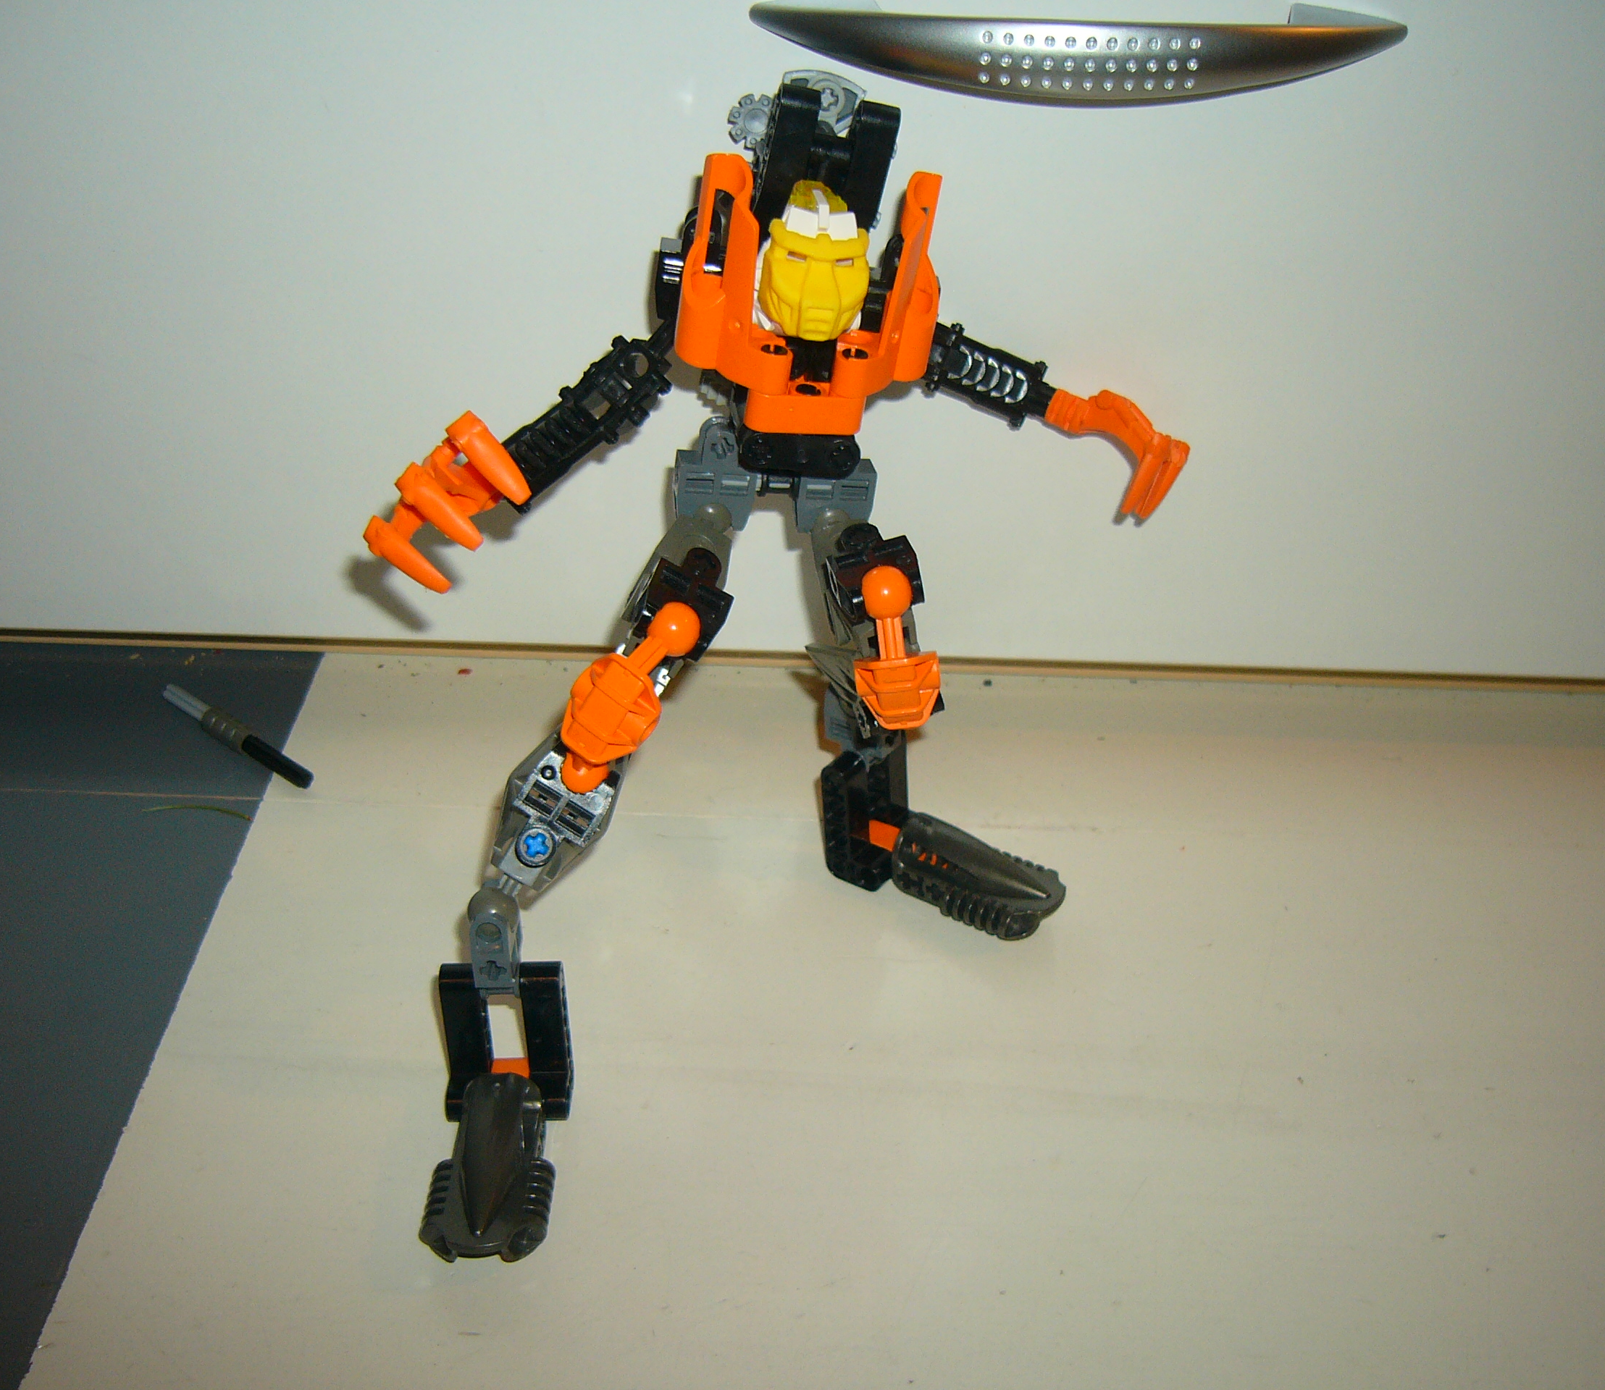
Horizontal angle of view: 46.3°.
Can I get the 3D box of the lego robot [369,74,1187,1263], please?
[{"bbox_3d":[0.004,-0.018,0.362,0.172,0.164,0.165,-3,35,-7],"label":"lego robot"}]

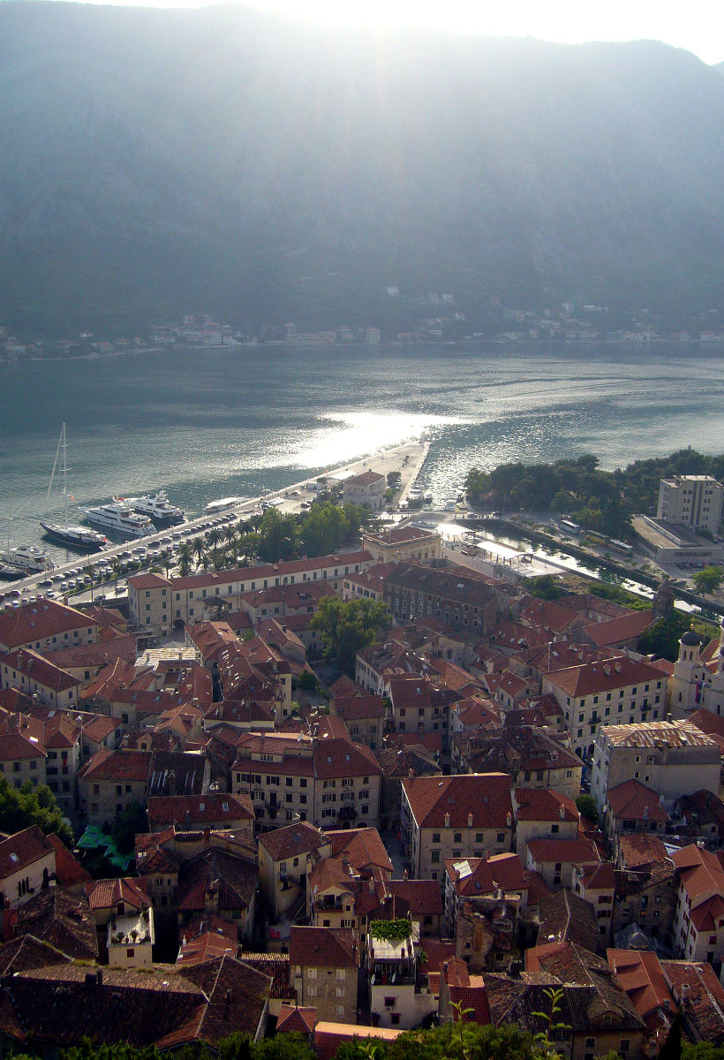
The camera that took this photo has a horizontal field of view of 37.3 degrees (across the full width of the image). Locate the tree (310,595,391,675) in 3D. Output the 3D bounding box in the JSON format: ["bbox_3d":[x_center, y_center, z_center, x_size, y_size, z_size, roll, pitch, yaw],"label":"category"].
[{"bbox_3d":[-2.950,26.190,265.140,20.000,20.270,18.000,1,14,-1],"label":"tree"}]

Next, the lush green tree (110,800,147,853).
[{"bbox_3d":[-39.400,50.720,181.410,7.000,10.400,7.000,-2,14,-13],"label":"lush green tree"}]

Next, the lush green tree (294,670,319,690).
[{"bbox_3d":[-13.260,35.900,257.340,5.500,4.630,5.200,1,14,-3],"label":"lush green tree"}]

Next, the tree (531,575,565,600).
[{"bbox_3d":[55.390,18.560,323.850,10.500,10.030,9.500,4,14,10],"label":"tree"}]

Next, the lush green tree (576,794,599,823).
[{"bbox_3d":[40.890,51.160,194.540,4.500,6.870,4.500,4,14,13],"label":"lush green tree"}]

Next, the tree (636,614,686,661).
[{"bbox_3d":[79.080,28.190,280.140,13.500,12.910,12.500,5,14,16],"label":"tree"}]

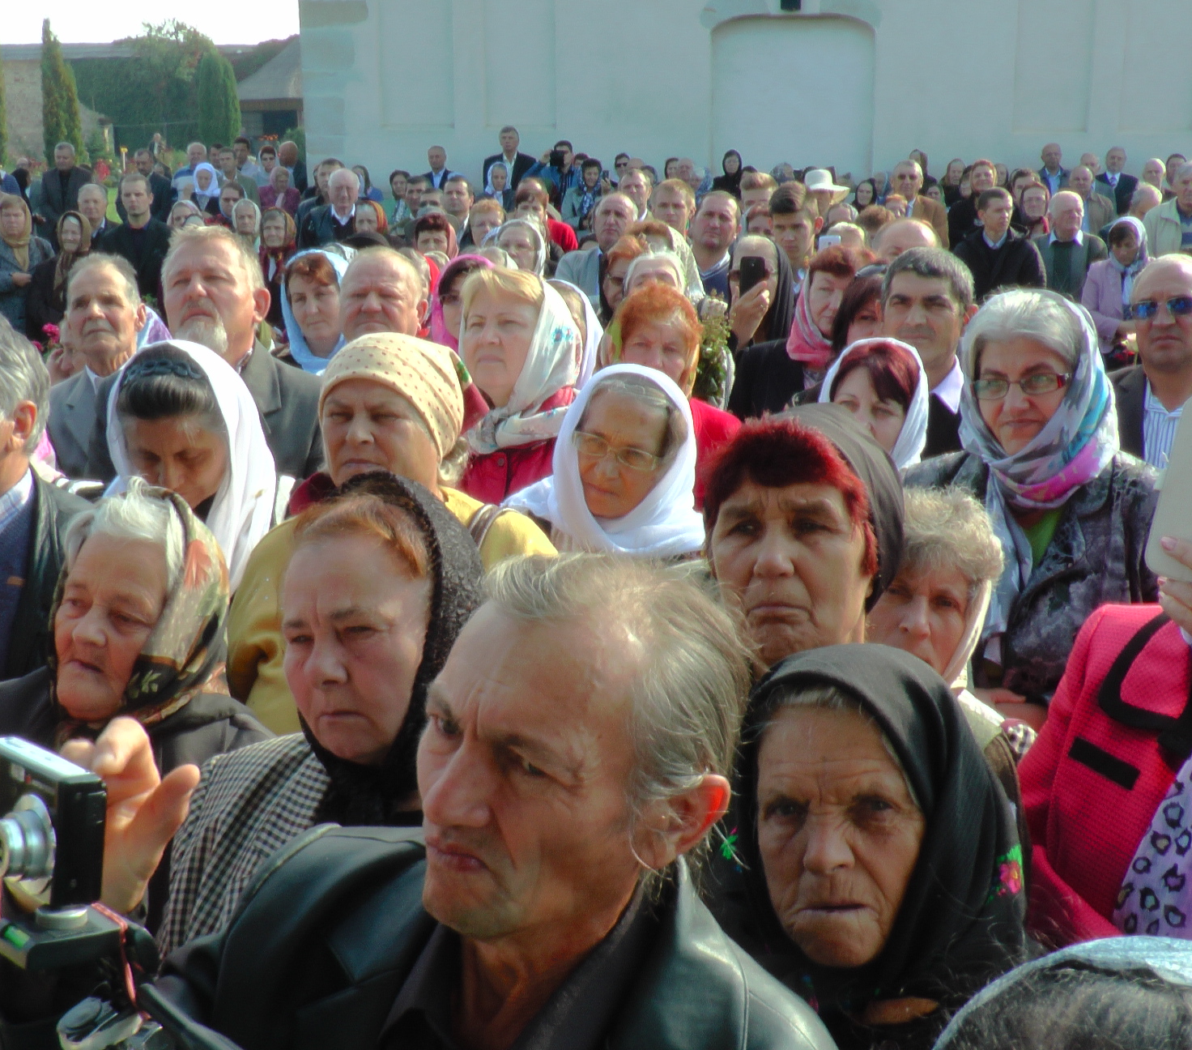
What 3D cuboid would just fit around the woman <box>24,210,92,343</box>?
[{"bbox_3d":[-2.786,-0.946,8.094,0.480,1.480,0.340,-1,15,-2],"label":"woman"}]

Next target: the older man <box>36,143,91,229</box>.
[{"bbox_3d":[-4.426,-2.373,12.723,0.500,1.700,0.320,-4,16,-14],"label":"older man"}]

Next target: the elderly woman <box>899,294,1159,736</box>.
[{"bbox_3d":[0.618,0.459,2.314,0.480,1.630,0.340,7,17,23],"label":"elderly woman"}]

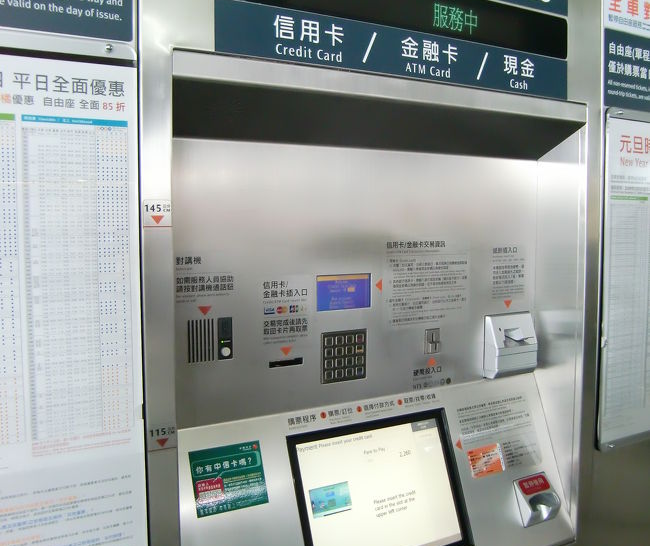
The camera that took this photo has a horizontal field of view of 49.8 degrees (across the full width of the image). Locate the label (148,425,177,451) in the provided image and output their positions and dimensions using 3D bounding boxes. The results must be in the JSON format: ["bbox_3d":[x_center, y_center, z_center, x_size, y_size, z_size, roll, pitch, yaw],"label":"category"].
[{"bbox_3d":[-0.220,0.223,0.945,0.039,0.032,0.004,-3,5,-32],"label":"label"}]

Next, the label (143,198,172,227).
[{"bbox_3d":[-0.220,-0.078,0.924,0.039,0.035,0.004,-3,5,-32],"label":"label"}]

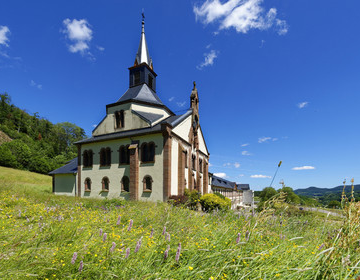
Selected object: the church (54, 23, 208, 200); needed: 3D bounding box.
[{"bbox_3d":[-6.800,-5.900,27.100,19.000,28.500,12.500,-7,-15,26],"label":"church"}]

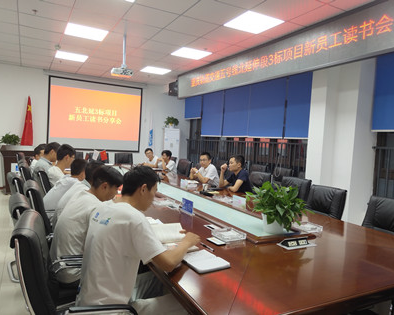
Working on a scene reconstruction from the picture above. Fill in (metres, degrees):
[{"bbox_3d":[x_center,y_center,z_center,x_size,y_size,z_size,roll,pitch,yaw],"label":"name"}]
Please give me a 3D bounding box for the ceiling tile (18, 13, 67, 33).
[{"bbox_3d":[-2.201,-1.913,5.028,0.600,0.020,0.600,3,2,-26],"label":"ceiling tile"}]

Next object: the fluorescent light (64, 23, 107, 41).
[{"bbox_3d":[-1.690,-1.933,5.375,0.600,0.050,0.600,3,1,-27],"label":"fluorescent light"}]

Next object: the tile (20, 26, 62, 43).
[{"bbox_3d":[-2.468,-1.948,5.571,0.600,0.020,0.600,3,2,-26],"label":"tile"}]

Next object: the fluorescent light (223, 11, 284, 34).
[{"bbox_3d":[0.702,-1.704,4.443,0.600,0.050,0.600,3,2,-26],"label":"fluorescent light"}]

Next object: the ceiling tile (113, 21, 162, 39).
[{"bbox_3d":[-0.883,-1.868,5.111,0.600,0.020,0.600,3,1,-27],"label":"ceiling tile"}]

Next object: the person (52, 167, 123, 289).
[{"bbox_3d":[-0.606,0.641,2.368,0.760,1.180,0.520,2,3,-39],"label":"person"}]

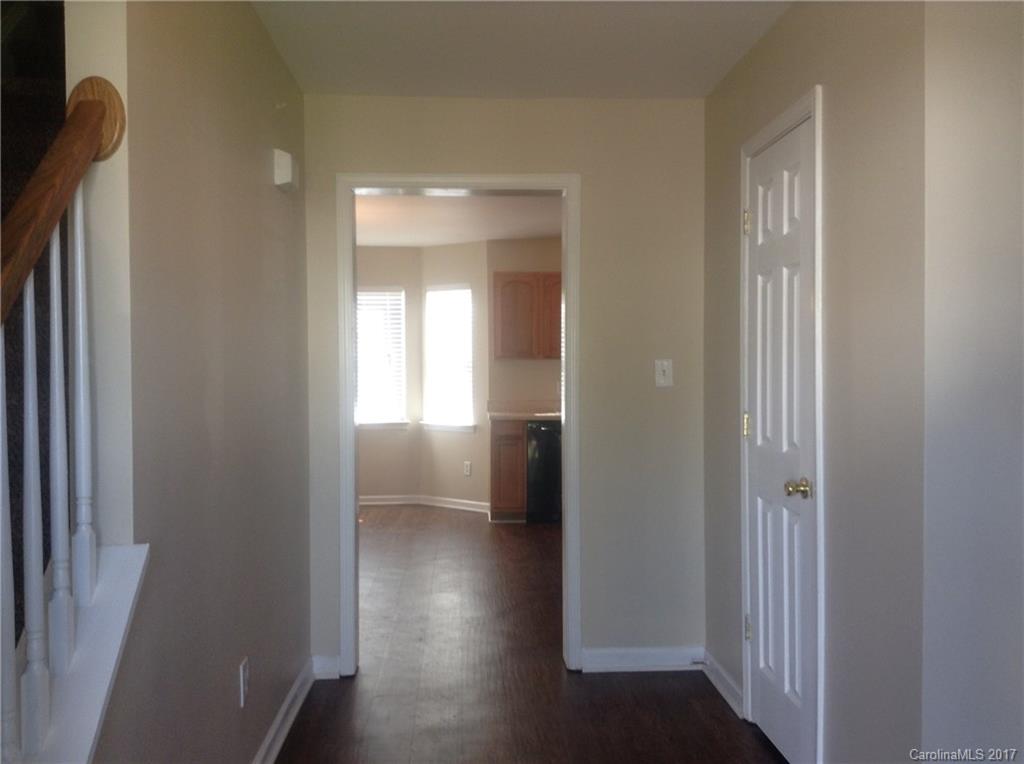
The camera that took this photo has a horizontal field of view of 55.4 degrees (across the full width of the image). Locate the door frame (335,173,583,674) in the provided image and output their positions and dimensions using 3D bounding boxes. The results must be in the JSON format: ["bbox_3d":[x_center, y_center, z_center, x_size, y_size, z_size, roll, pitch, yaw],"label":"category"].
[{"bbox_3d":[-0.218,0.186,4.142,1.015,2.097,0.139,0,1,-3],"label":"door frame"}]

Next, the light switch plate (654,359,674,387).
[{"bbox_3d":[0.643,-0.037,4.130,0.073,0.114,0.008,0,1,-3],"label":"light switch plate"}]

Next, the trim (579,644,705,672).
[{"bbox_3d":[0.564,1.181,4.143,0.531,0.098,0.018,0,1,-3],"label":"trim"}]

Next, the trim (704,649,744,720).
[{"bbox_3d":[0.837,1.185,3.871,0.018,0.098,0.594,0,1,-3],"label":"trim"}]

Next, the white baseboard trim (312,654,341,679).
[{"bbox_3d":[-0.778,1.191,4.066,0.127,0.098,0.018,0,1,-3],"label":"white baseboard trim"}]

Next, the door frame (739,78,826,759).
[{"bbox_3d":[0.919,0.198,3.169,0.114,2.097,0.781,0,1,-3],"label":"door frame"}]

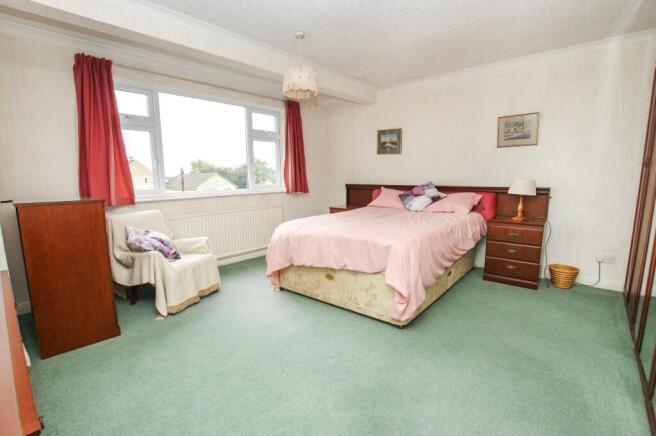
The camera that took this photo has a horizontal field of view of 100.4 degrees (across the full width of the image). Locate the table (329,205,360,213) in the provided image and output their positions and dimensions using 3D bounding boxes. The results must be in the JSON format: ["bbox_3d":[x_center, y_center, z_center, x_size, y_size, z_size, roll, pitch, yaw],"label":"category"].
[{"bbox_3d":[0.357,0.151,4.773,0.490,0.670,0.420,6,12,41],"label":"table"}]

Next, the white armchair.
[{"bbox_3d":[-1.647,0.389,2.811,0.810,0.890,0.640,3,10,25],"label":"white armchair"}]

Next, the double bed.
[{"bbox_3d":[0.733,0.208,3.229,1.480,1.010,2.080,7,12,42],"label":"double bed"}]

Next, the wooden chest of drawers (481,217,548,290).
[{"bbox_3d":[2.119,0.370,3.085,0.490,0.670,0.420,6,12,41],"label":"wooden chest of drawers"}]

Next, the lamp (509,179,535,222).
[{"bbox_3d":[2.147,-0.192,3.027,0.260,0.455,0.260,7,12,44],"label":"lamp"}]

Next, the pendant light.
[{"bbox_3d":[-0.236,-1.347,2.400,0.310,0.520,0.310,-1,9,0],"label":"pendant light"}]

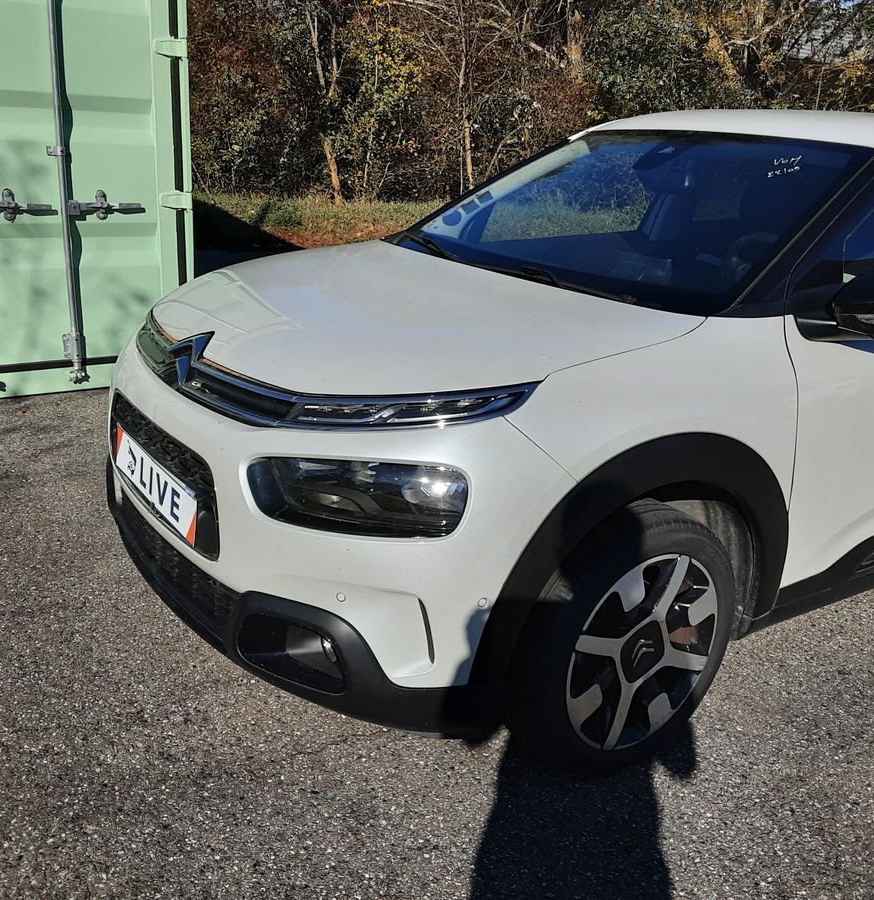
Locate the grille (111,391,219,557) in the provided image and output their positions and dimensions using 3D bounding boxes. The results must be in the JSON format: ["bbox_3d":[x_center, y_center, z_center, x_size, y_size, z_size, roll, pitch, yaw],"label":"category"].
[{"bbox_3d":[-0.629,0.054,2.142,0.100,0.240,0.690,-3,19,-36],"label":"grille"}]

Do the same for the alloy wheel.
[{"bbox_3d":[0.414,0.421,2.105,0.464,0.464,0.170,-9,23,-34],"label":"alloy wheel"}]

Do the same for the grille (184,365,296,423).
[{"bbox_3d":[-0.418,-0.119,1.964,0.088,0.097,0.400,-12,24,-40],"label":"grille"}]

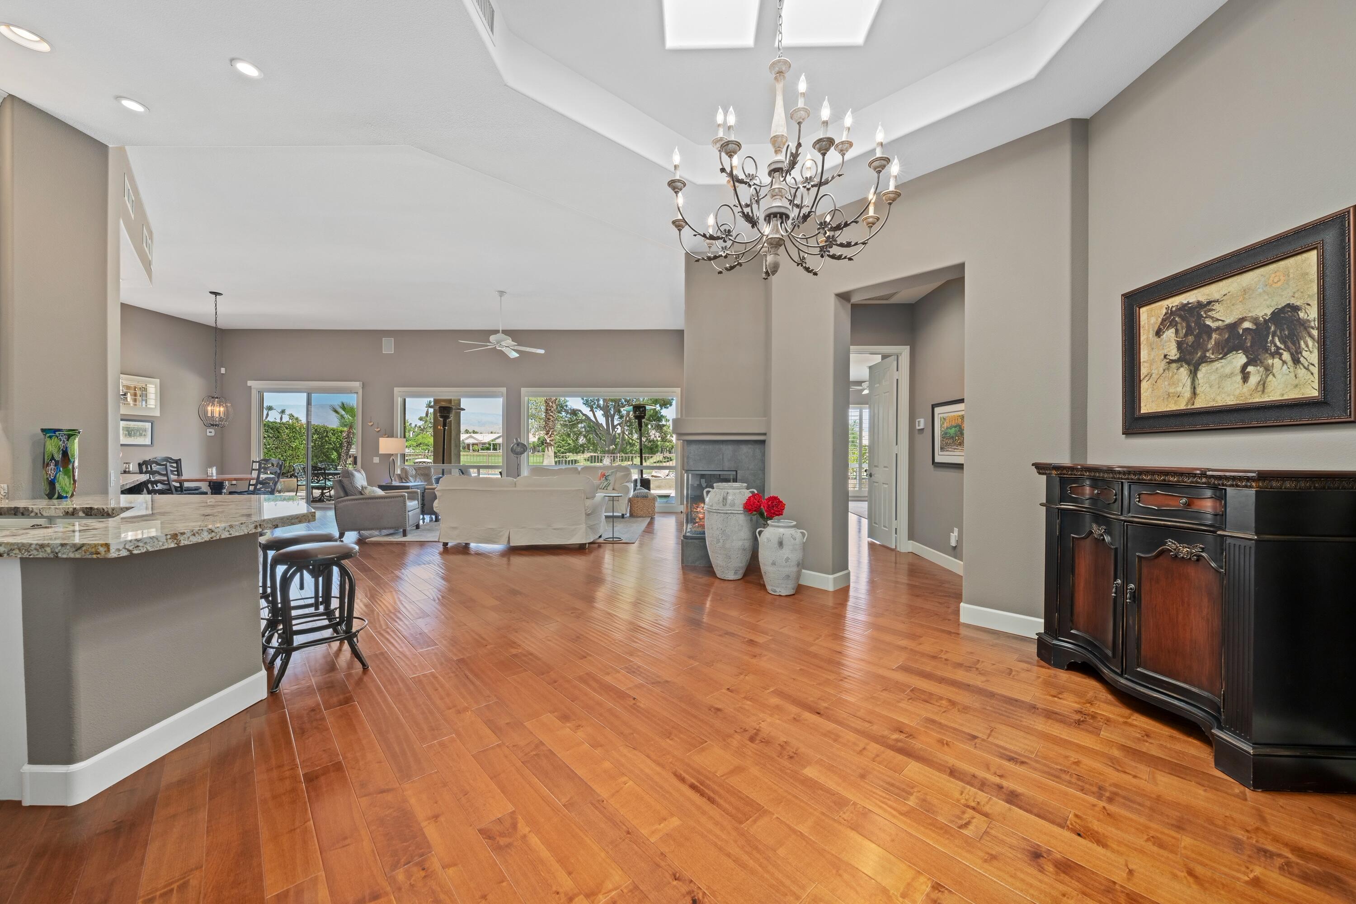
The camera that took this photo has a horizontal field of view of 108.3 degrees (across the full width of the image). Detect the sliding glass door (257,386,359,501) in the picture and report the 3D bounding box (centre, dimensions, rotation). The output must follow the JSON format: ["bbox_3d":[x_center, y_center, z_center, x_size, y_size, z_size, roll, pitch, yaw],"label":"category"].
[{"bbox_3d":[-7.320,-0.023,9.680,2.050,2.420,0.130,0,0,0],"label":"sliding glass door"}]

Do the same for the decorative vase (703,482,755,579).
[{"bbox_3d":[0.513,0.770,4.820,0.525,0.920,0.490,0,0,0],"label":"decorative vase"}]

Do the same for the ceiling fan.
[{"bbox_3d":[-2.665,-1.973,7.337,1.290,0.880,1.290,0,0,0],"label":"ceiling fan"}]

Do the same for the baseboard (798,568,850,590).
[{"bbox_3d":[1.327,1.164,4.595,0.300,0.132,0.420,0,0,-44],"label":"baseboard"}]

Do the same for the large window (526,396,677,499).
[{"bbox_3d":[-1.580,-0.080,9.960,3.180,2.320,0.130,0,0,1],"label":"large window"}]

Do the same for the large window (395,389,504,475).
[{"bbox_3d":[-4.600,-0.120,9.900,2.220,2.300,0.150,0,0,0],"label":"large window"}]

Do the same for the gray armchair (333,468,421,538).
[{"bbox_3d":[-4.370,0.723,7.175,0.900,0.960,0.740,0,0,-15],"label":"gray armchair"}]

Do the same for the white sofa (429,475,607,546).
[{"bbox_3d":[-2.070,0.747,6.585,2.100,0.920,0.920,0,0,3],"label":"white sofa"}]

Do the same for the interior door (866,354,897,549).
[{"bbox_3d":[2.700,0.013,6.450,0.045,2.390,0.800,0,0,0],"label":"interior door"}]

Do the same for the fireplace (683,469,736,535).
[{"bbox_3d":[0.355,0.564,5.574,0.570,0.740,0.580,0,0,0],"label":"fireplace"}]

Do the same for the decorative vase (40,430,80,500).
[{"bbox_3d":[-3.970,0.074,3.156,0.160,0.450,0.160,0,0,38],"label":"decorative vase"}]

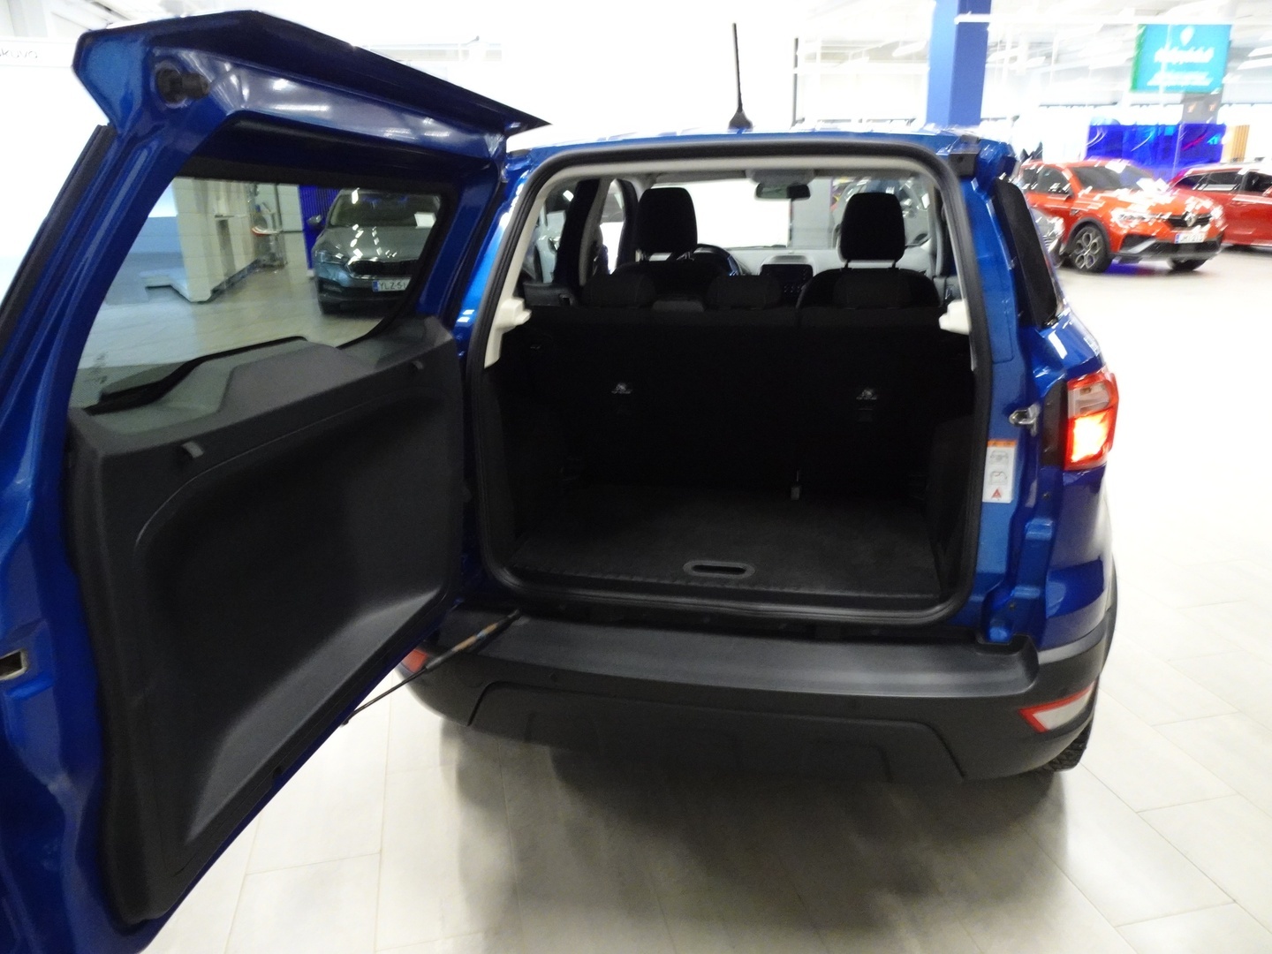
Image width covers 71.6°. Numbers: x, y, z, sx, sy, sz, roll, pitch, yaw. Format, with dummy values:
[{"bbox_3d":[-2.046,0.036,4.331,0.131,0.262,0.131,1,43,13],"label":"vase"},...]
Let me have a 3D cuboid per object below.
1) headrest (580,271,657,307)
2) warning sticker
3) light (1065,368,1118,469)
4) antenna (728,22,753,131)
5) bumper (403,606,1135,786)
[{"bbox_3d":[-0.043,-0.507,2.472,0.220,0.138,0.121,3,18,12],"label":"headrest"},{"bbox_3d":[0.701,-0.012,1.701,0.052,0.126,0.005,3,18,12],"label":"warning sticker"},{"bbox_3d":[0.877,-0.108,1.686,0.136,0.194,0.182,3,18,12],"label":"light"},{"bbox_3d":[0.228,-0.889,1.985,0.057,0.202,0.172,3,18,12],"label":"antenna"},{"bbox_3d":[0.166,0.414,1.961,1.737,0.278,0.434,3,18,12],"label":"bumper"}]

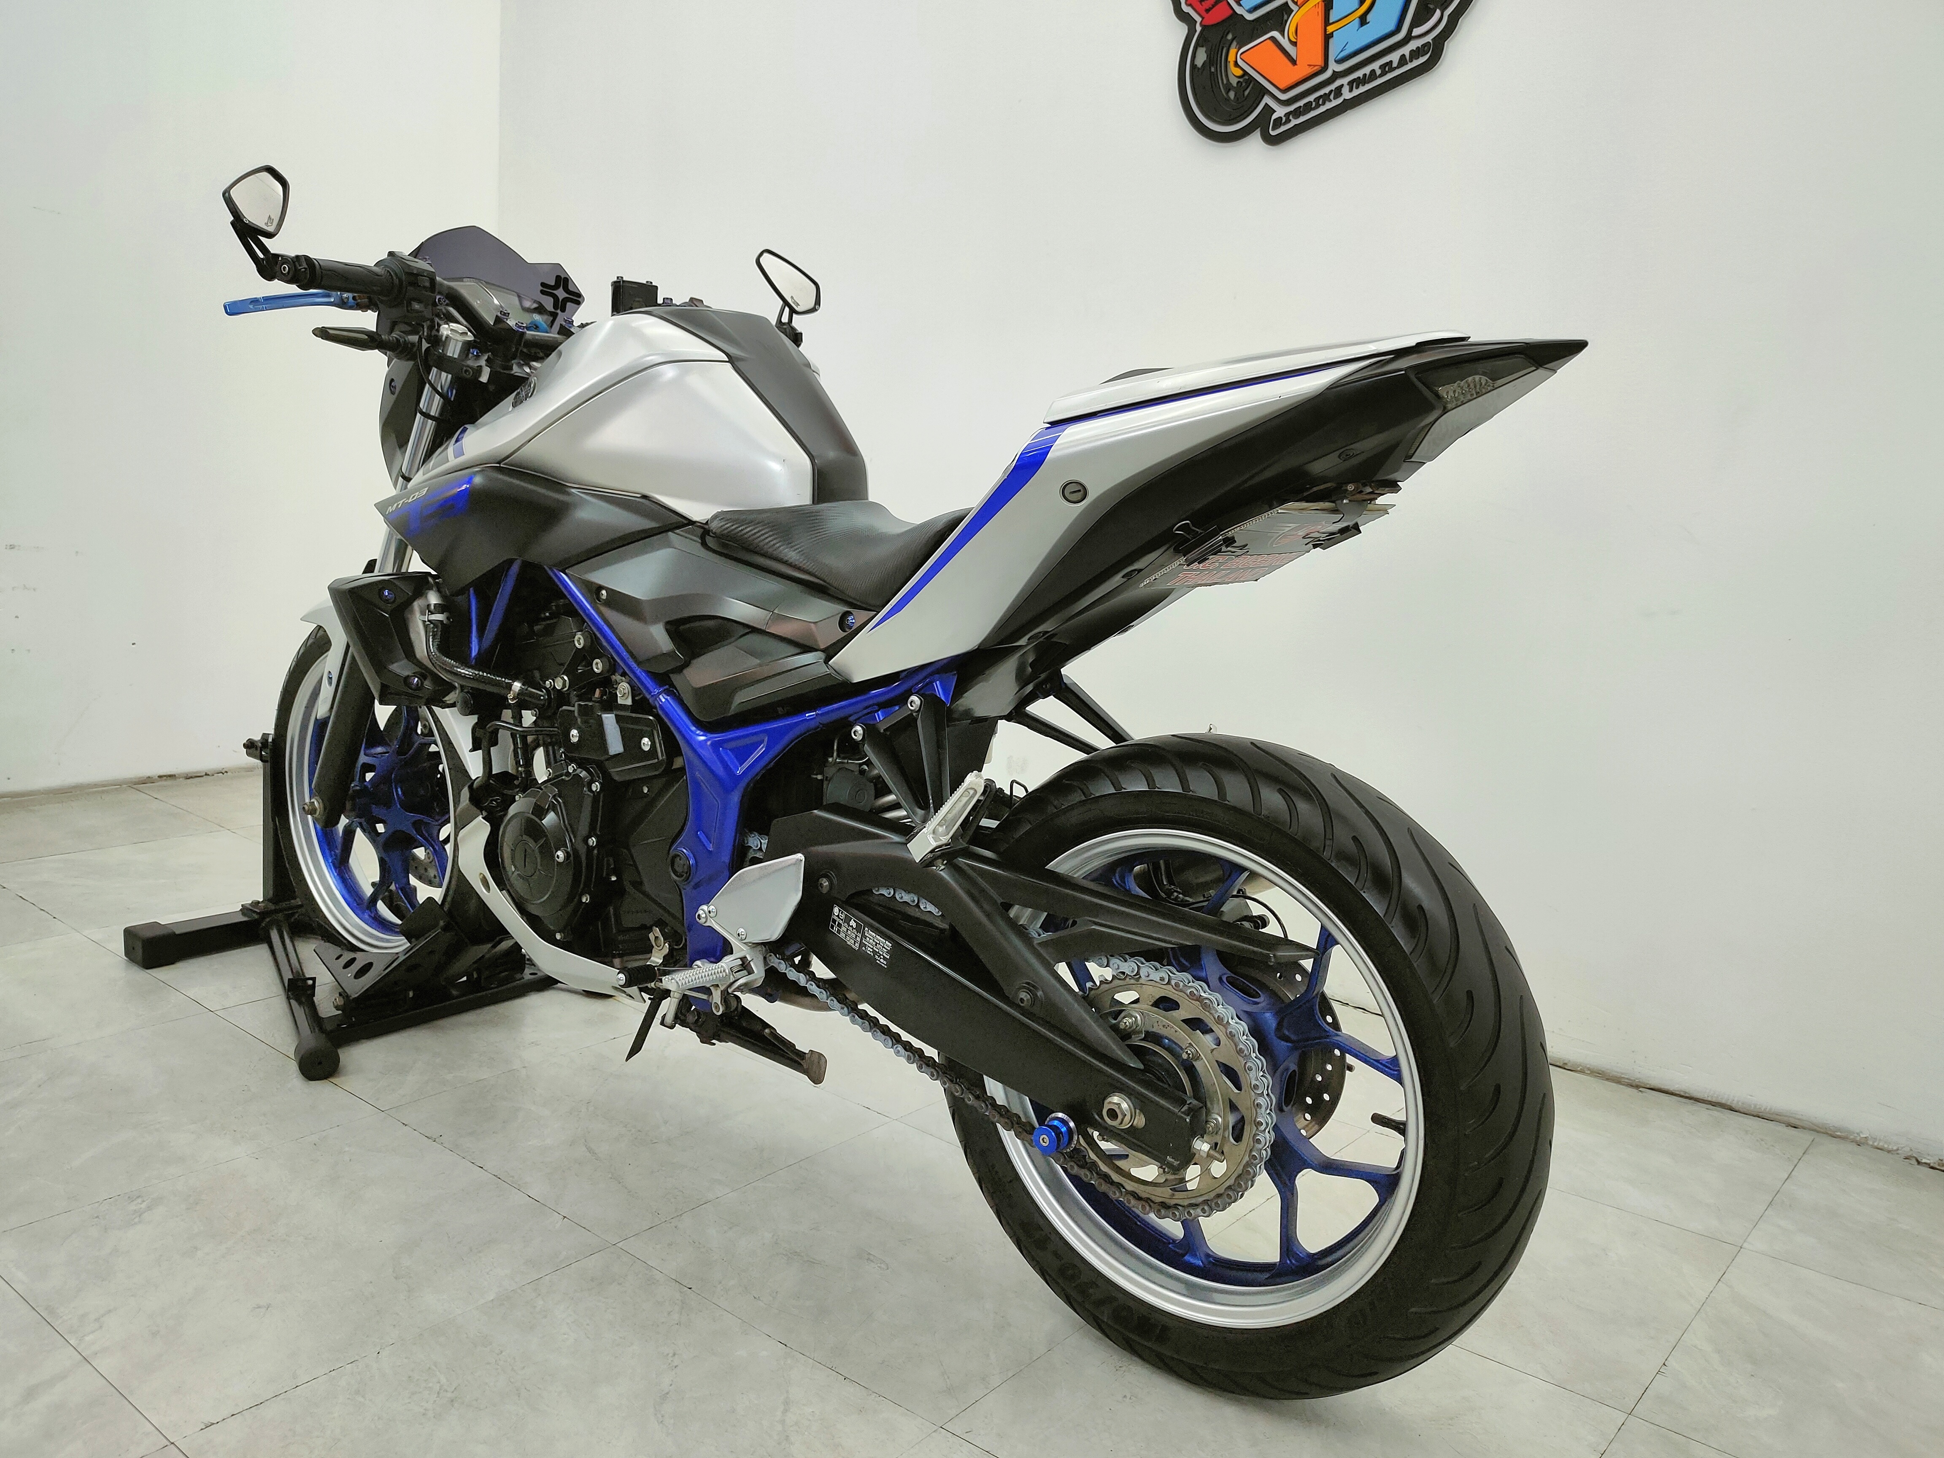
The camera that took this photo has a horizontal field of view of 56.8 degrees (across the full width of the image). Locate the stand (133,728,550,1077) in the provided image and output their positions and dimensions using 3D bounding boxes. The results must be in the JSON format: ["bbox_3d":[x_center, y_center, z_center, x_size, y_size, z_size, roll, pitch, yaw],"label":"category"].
[{"bbox_3d":[-0.896,0.205,2.699,0.710,0.315,0.565,13,15,40],"label":"stand"}]

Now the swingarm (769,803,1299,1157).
[{"bbox_3d":[0.073,0.220,1.820,0.670,0.220,0.280,13,15,40],"label":"swingarm"}]

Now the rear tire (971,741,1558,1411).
[{"bbox_3d":[0.244,0.318,1.695,0.628,0.628,0.146,13,15,40],"label":"rear tire"}]

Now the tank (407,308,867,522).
[{"bbox_3d":[-0.344,-0.374,2.115,0.600,0.235,0.320,13,15,40],"label":"tank"}]

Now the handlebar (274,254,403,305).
[{"bbox_3d":[-0.696,-0.499,1.984,0.050,0.045,0.150,10,14,31],"label":"handlebar"}]

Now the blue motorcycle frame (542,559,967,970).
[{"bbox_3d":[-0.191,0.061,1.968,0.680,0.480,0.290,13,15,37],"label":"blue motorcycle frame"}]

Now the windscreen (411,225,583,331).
[{"bbox_3d":[-0.650,-0.592,2.355,0.160,0.130,0.240,13,15,40],"label":"windscreen"}]

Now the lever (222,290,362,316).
[{"bbox_3d":[-0.778,-0.487,2.074,0.045,0.030,0.170,13,15,40],"label":"lever"}]

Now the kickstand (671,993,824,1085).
[{"bbox_3d":[-0.232,0.331,1.916,0.250,0.070,0.090,13,15,40],"label":"kickstand"}]

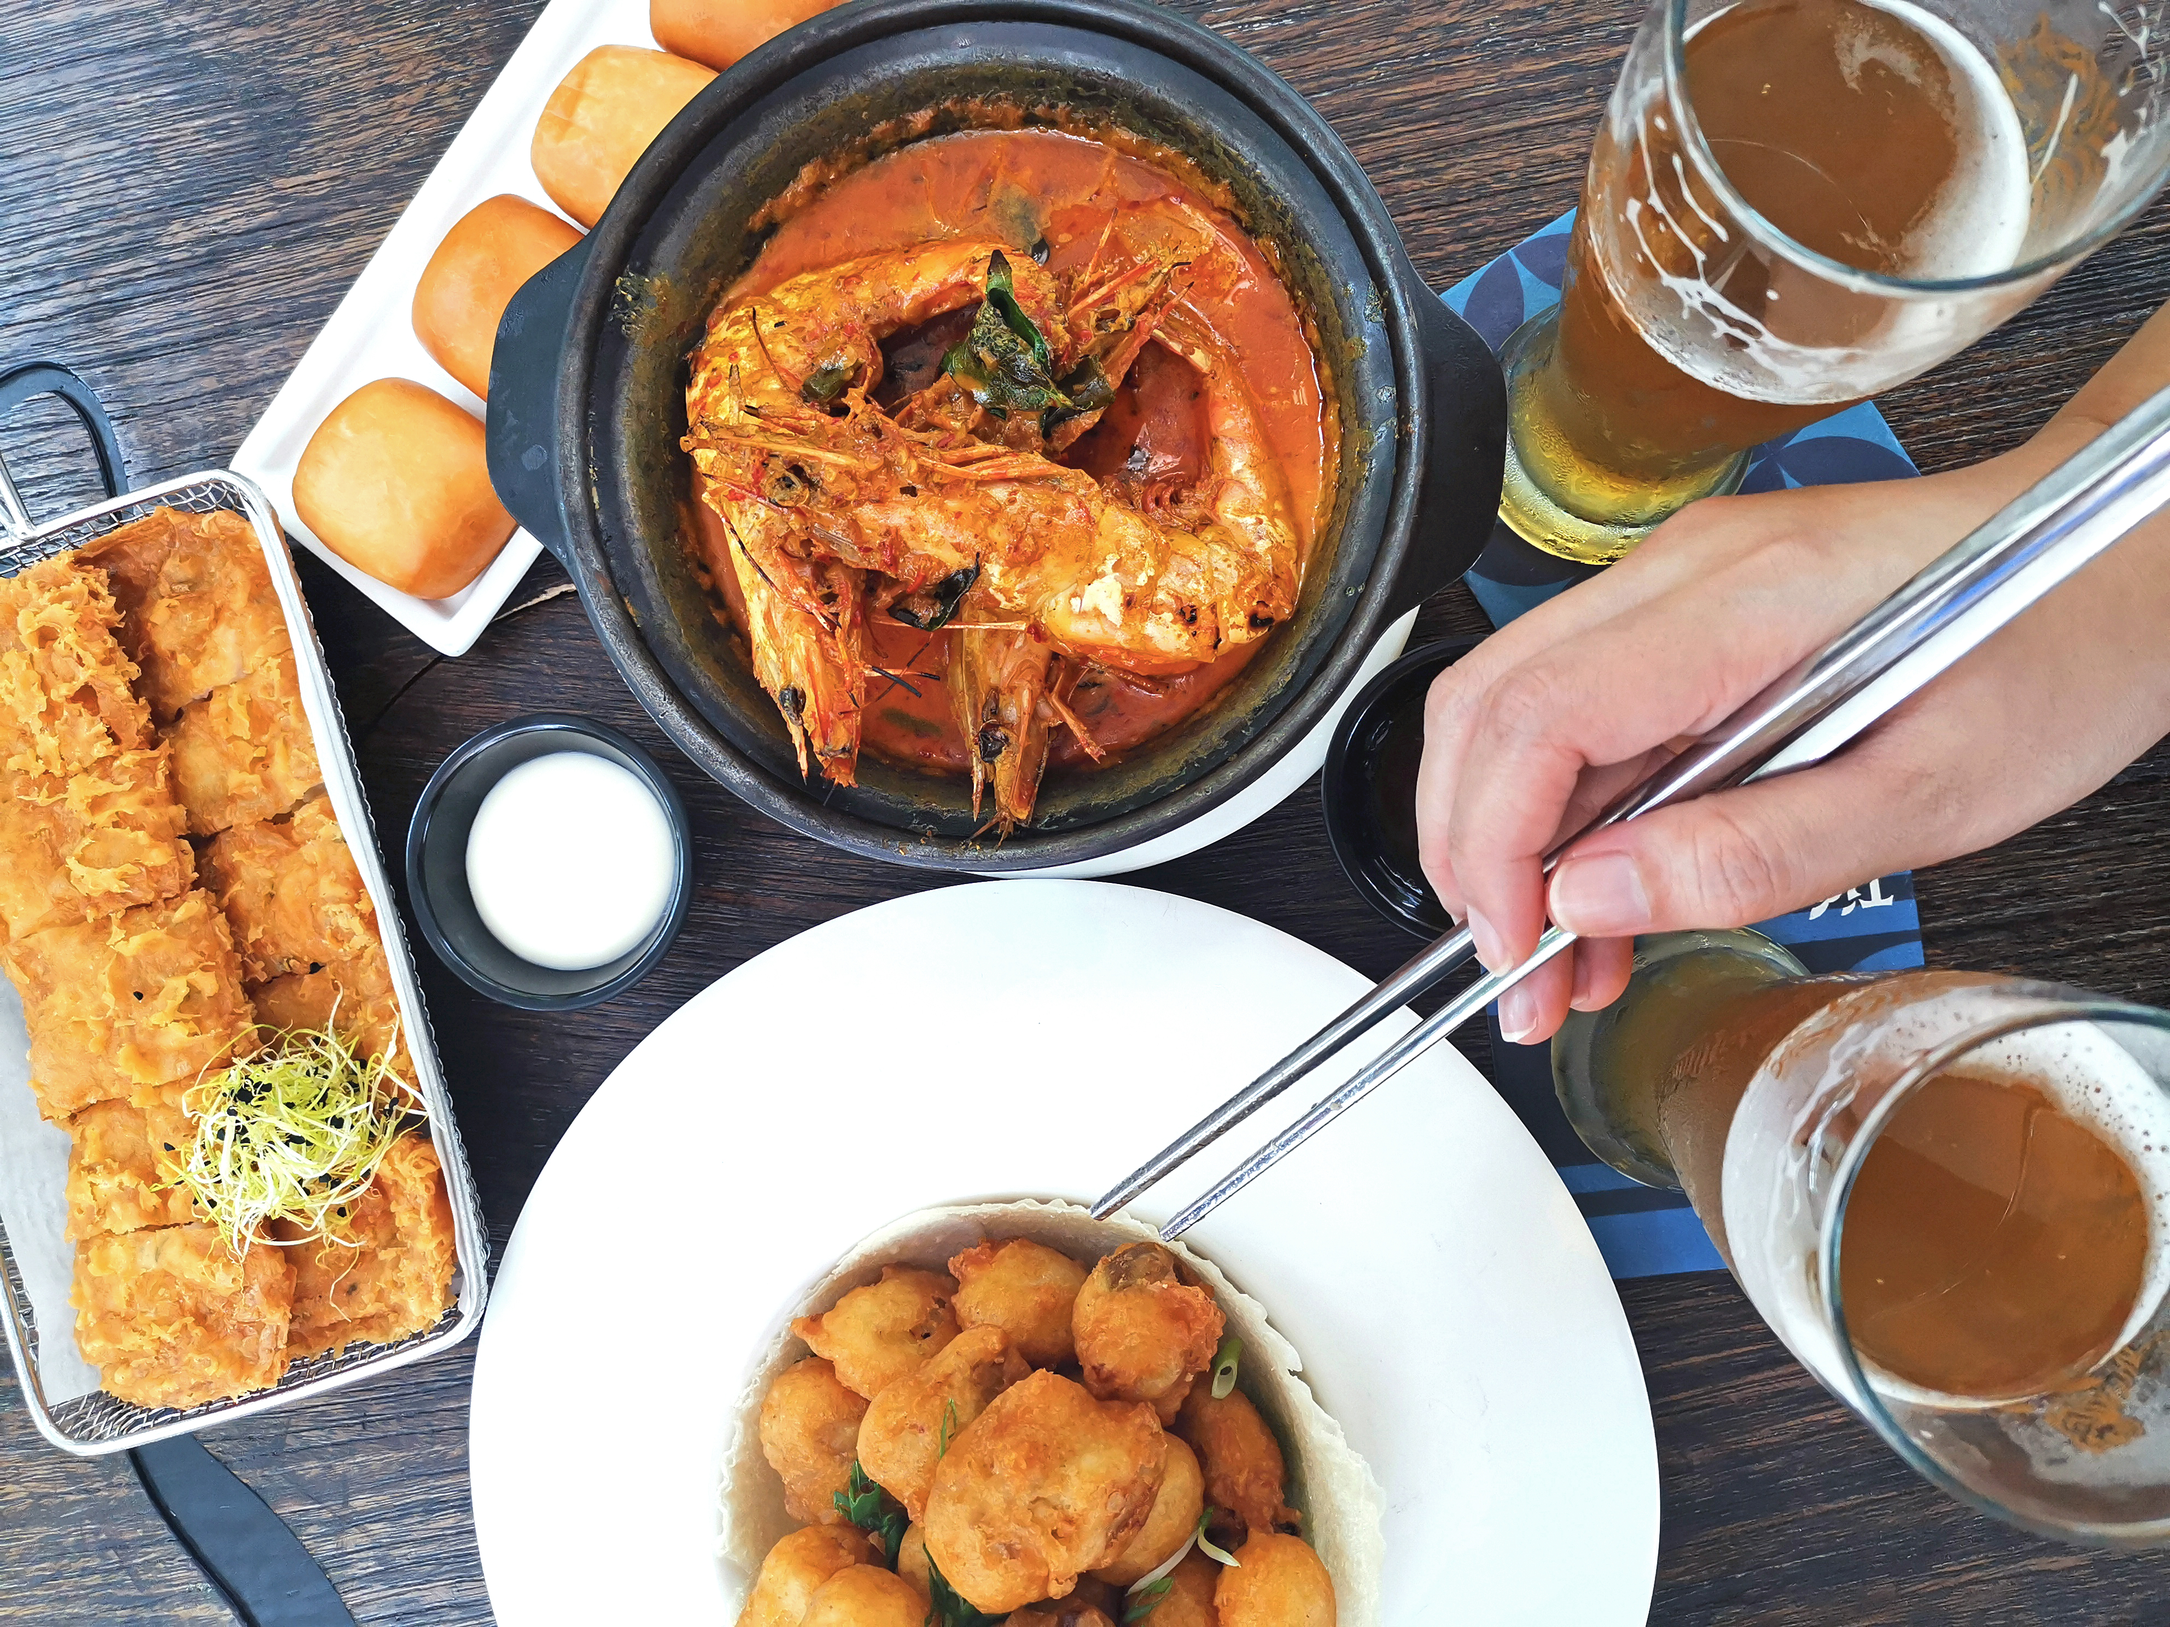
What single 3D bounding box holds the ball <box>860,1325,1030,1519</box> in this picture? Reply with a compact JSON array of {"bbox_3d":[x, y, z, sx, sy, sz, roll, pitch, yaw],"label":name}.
[{"bbox_3d":[-0.031,0.134,0.372,0.034,0.034,0.046,33,93,6],"label":"ball"}]

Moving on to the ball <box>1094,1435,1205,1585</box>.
[{"bbox_3d":[0.009,0.153,0.374,0.036,0.034,0.036,0,89,7],"label":"ball"}]

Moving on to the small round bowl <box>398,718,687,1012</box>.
[{"bbox_3d":[-0.126,0.011,0.418,0.070,0.038,0.070,0,89,7],"label":"small round bowl"}]

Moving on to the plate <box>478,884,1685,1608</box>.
[{"bbox_3d":[-0.010,0.156,0.406,0.281,0.030,0.281,0,89,7],"label":"plate"}]

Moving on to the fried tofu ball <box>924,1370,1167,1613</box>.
[{"bbox_3d":[-0.008,0.144,0.359,0.043,0.035,0.053,45,94,5],"label":"fried tofu ball"}]

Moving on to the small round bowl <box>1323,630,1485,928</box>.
[{"bbox_3d":[0.090,-0.005,0.393,0.070,0.038,0.070,0,89,7],"label":"small round bowl"}]

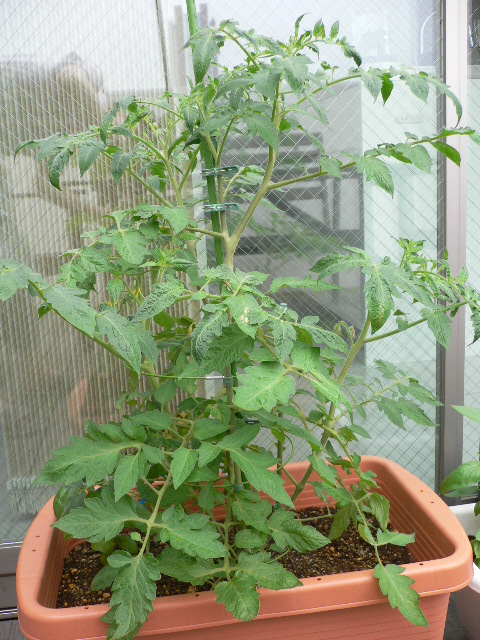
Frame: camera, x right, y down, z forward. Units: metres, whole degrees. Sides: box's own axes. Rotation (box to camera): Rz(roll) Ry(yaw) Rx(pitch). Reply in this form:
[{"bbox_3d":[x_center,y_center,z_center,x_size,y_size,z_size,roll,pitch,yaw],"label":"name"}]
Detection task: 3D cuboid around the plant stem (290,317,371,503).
[{"bbox_3d":[0.146,0.151,1.065,0.028,0.332,0.026,21,9,0],"label":"plant stem"}]

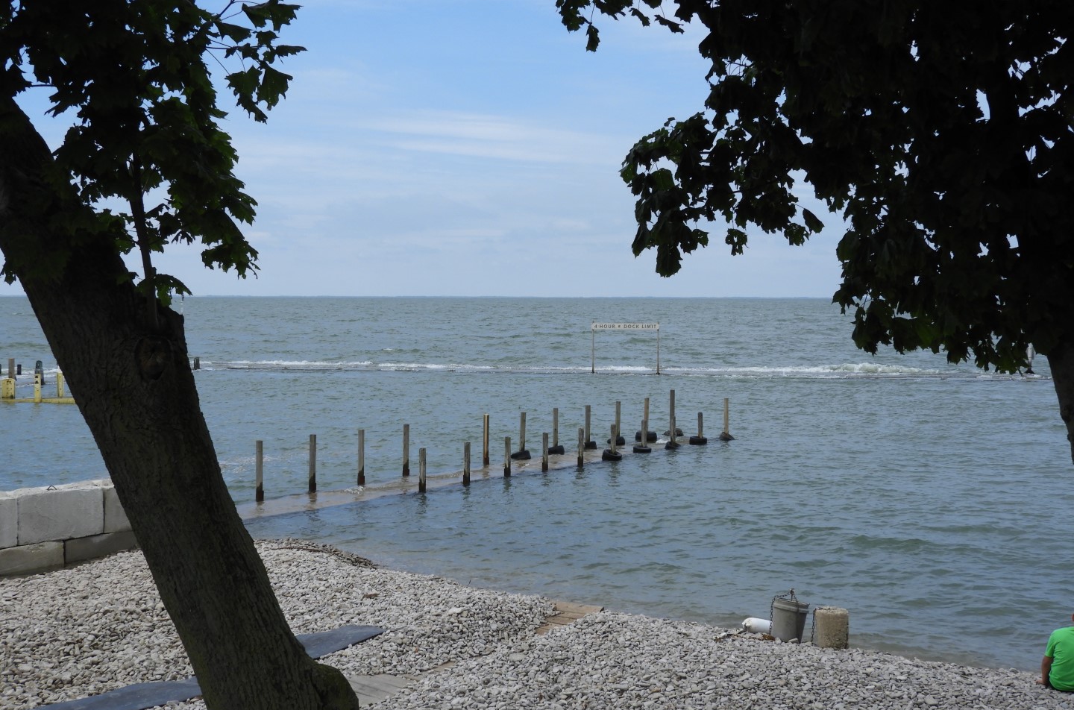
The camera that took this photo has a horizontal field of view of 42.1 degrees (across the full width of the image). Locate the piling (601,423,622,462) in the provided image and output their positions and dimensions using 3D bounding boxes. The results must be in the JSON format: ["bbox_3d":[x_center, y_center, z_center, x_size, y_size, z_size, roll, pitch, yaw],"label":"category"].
[{"bbox_3d":[1.656,1.904,30.740,0.434,0.800,0.434,0,2,0],"label":"piling"}]

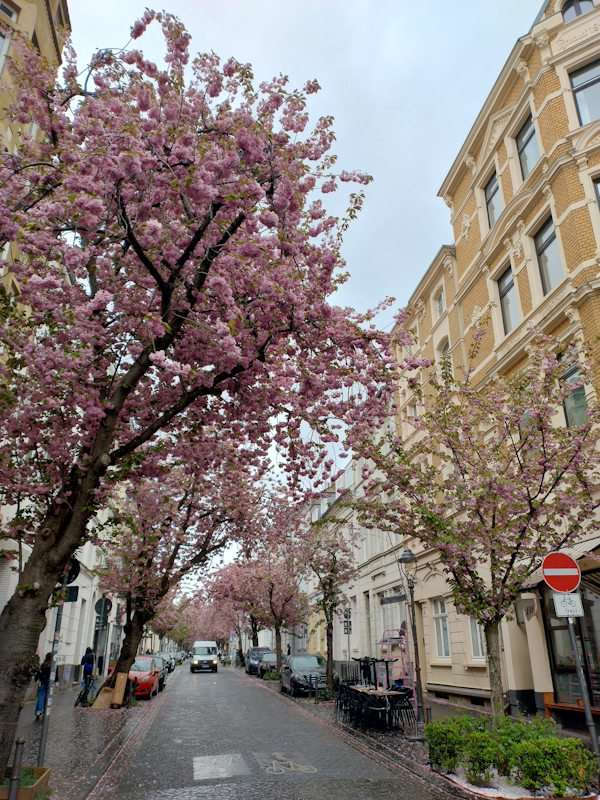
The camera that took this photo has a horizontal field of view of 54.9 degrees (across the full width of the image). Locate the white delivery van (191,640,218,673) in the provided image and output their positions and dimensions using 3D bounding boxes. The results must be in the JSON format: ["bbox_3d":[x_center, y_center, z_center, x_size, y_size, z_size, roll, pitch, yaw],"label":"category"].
[{"bbox_3d":[-7.606,20.387,46.115,1.980,2.330,5.200,4,-24,-9],"label":"white delivery van"}]

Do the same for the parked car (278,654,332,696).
[{"bbox_3d":[0.313,10.765,22.724,1.800,1.450,4.500,4,-24,-9],"label":"parked car"}]

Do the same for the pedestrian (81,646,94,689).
[{"bbox_3d":[-8.769,11.084,23.929,0.520,1.660,0.380,4,-24,-9],"label":"pedestrian"}]

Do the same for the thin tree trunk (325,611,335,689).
[{"bbox_3d":[1.124,9.537,21.589,0.340,2.950,0.300,4,-24,-8],"label":"thin tree trunk"}]

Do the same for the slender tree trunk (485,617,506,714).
[{"bbox_3d":[2.877,4.310,8.656,0.270,2.050,0.270,4,-24,-9],"label":"slender tree trunk"}]

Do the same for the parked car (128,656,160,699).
[{"bbox_3d":[-6.643,11.133,23.244,1.750,1.480,3.970,4,-24,-8],"label":"parked car"}]

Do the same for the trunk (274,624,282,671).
[{"bbox_3d":[-1.145,13.829,31.775,0.380,2.900,0.380,4,-24,-9],"label":"trunk"}]

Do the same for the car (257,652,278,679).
[{"bbox_3d":[-1.749,17.545,38.143,1.760,1.490,4.100,4,-24,-8],"label":"car"}]

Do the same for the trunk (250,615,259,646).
[{"bbox_3d":[-3.489,18.981,45.093,0.520,4.000,0.520,4,-24,-9],"label":"trunk"}]

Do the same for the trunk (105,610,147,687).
[{"bbox_3d":[-5.807,8.562,19.323,1.050,2.950,0.800,4,-24,-8],"label":"trunk"}]

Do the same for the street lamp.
[{"bbox_3d":[2.776,5.599,13.963,0.460,3.850,0.460,4,-24,-9],"label":"street lamp"}]

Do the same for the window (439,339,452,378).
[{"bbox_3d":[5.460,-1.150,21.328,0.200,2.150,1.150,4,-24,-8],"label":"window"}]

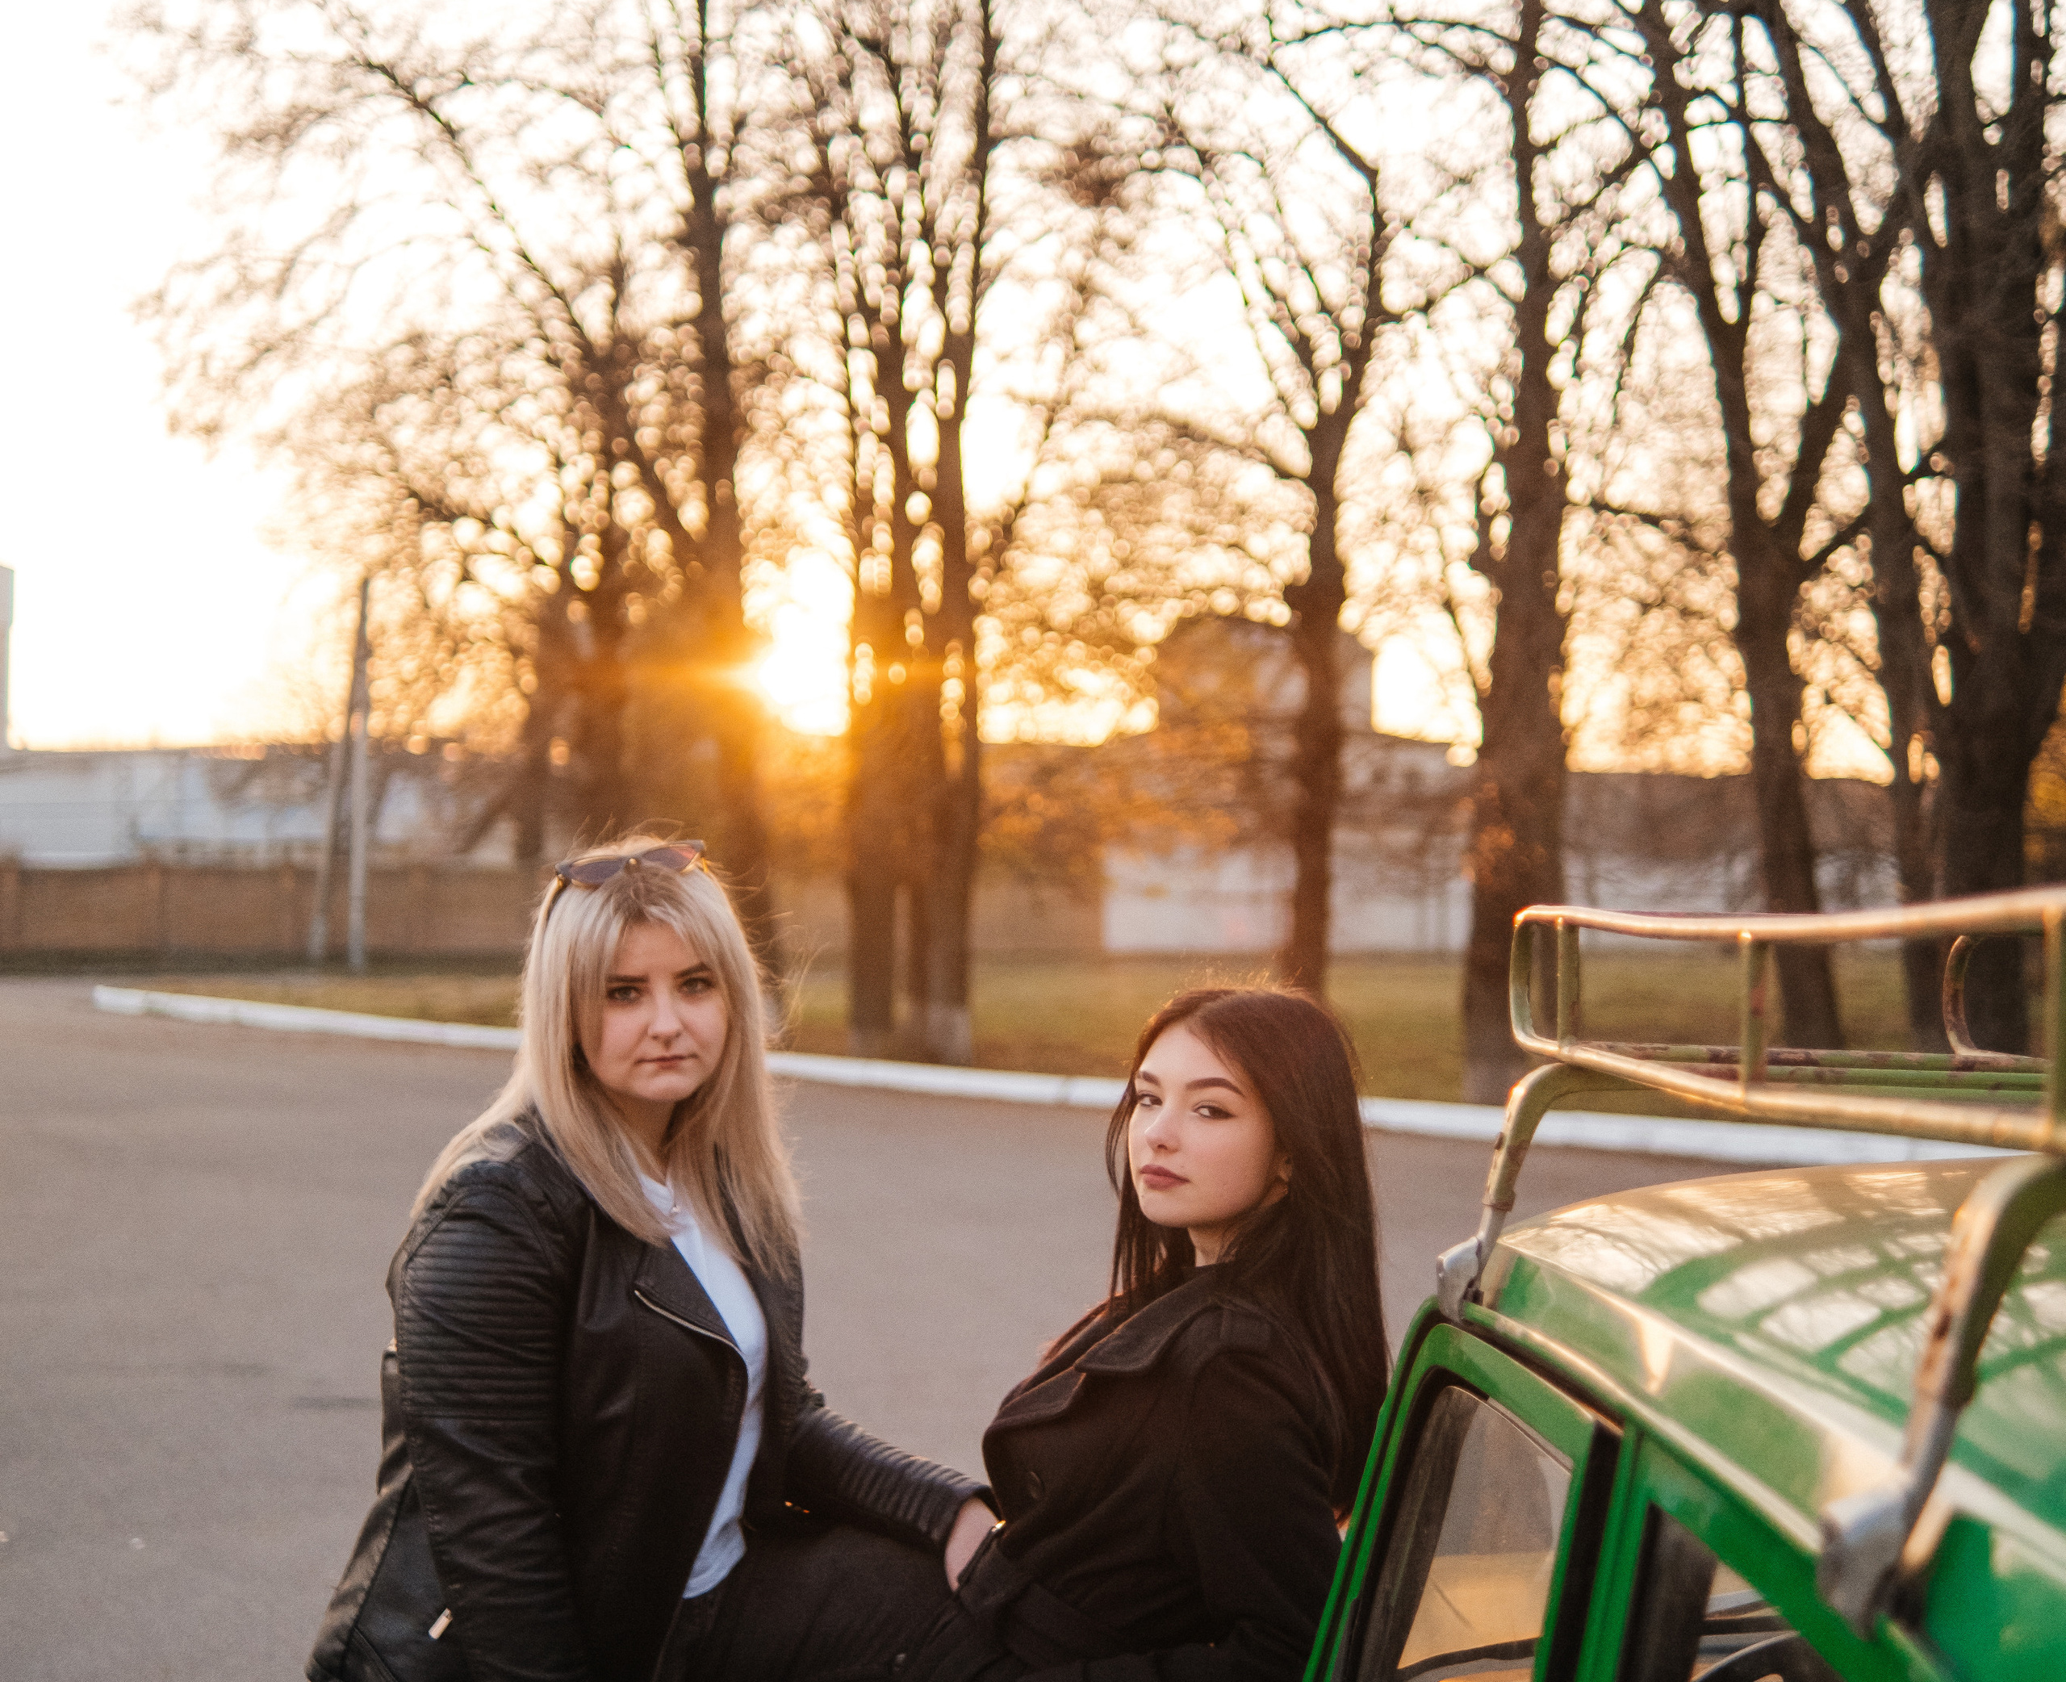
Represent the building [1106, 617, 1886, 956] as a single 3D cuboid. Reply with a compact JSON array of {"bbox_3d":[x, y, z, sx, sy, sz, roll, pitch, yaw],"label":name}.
[{"bbox_3d":[11.092,-1.379,73.000,18.500,8.000,12.000,0,-1,7],"label":"building"}]

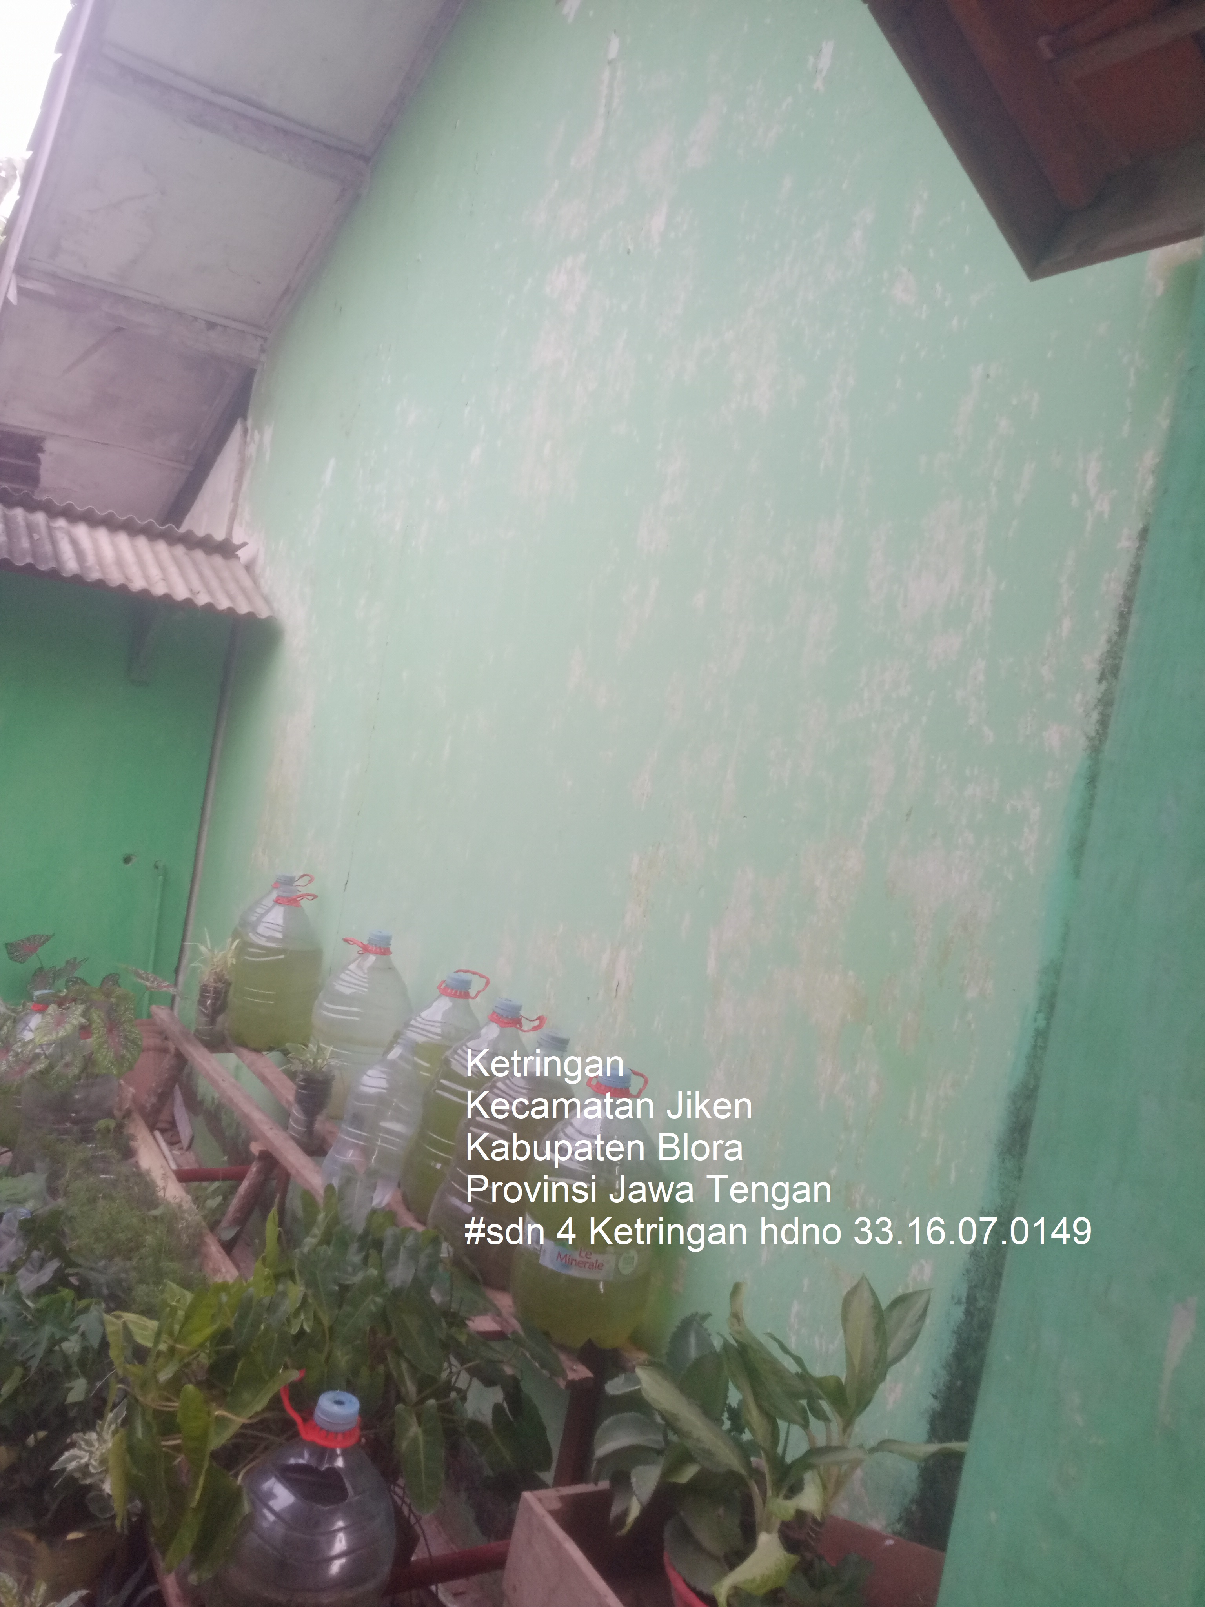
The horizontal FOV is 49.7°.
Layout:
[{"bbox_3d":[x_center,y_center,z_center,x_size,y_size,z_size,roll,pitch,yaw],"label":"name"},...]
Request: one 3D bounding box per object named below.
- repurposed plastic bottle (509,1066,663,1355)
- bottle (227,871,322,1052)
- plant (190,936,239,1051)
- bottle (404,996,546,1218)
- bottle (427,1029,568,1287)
[{"bbox_3d":[-0.018,0.707,2.318,0.243,0.466,0.243,10,4,3],"label":"repurposed plastic bottle"},{"bbox_3d":[-0.947,0.470,3.783,0.250,0.458,0.250,6,4,-32],"label":"bottle"},{"bbox_3d":[-1.119,0.531,3.700,0.135,0.310,0.135,7,4,-32],"label":"plant"},{"bbox_3d":[-0.269,0.650,2.803,0.243,0.466,0.243,16,4,-2],"label":"bottle"},{"bbox_3d":[-0.165,0.665,2.482,0.243,0.466,0.243,18,4,1],"label":"bottle"}]

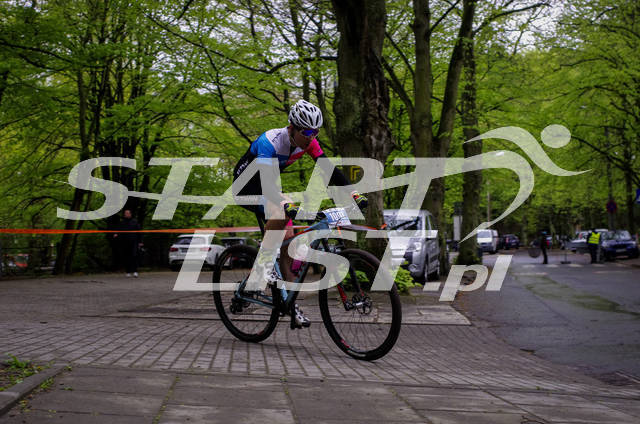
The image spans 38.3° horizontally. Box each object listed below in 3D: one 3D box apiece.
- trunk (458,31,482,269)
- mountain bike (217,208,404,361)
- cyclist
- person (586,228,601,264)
[{"bbox_3d":[5.800,-2.450,36.000,0.920,9.100,0.920,0,-2,0],"label":"trunk"},{"bbox_3d":[-0.160,0.463,6.420,1.830,1.030,0.720,-2,4,44],"label":"mountain bike"},{"bbox_3d":[-0.175,0.020,6.360,0.850,1.580,0.720,-2,-3,44],"label":"cyclist"},{"bbox_3d":[13.646,1.720,46.000,0.600,1.770,0.380,0,-2,7],"label":"person"}]

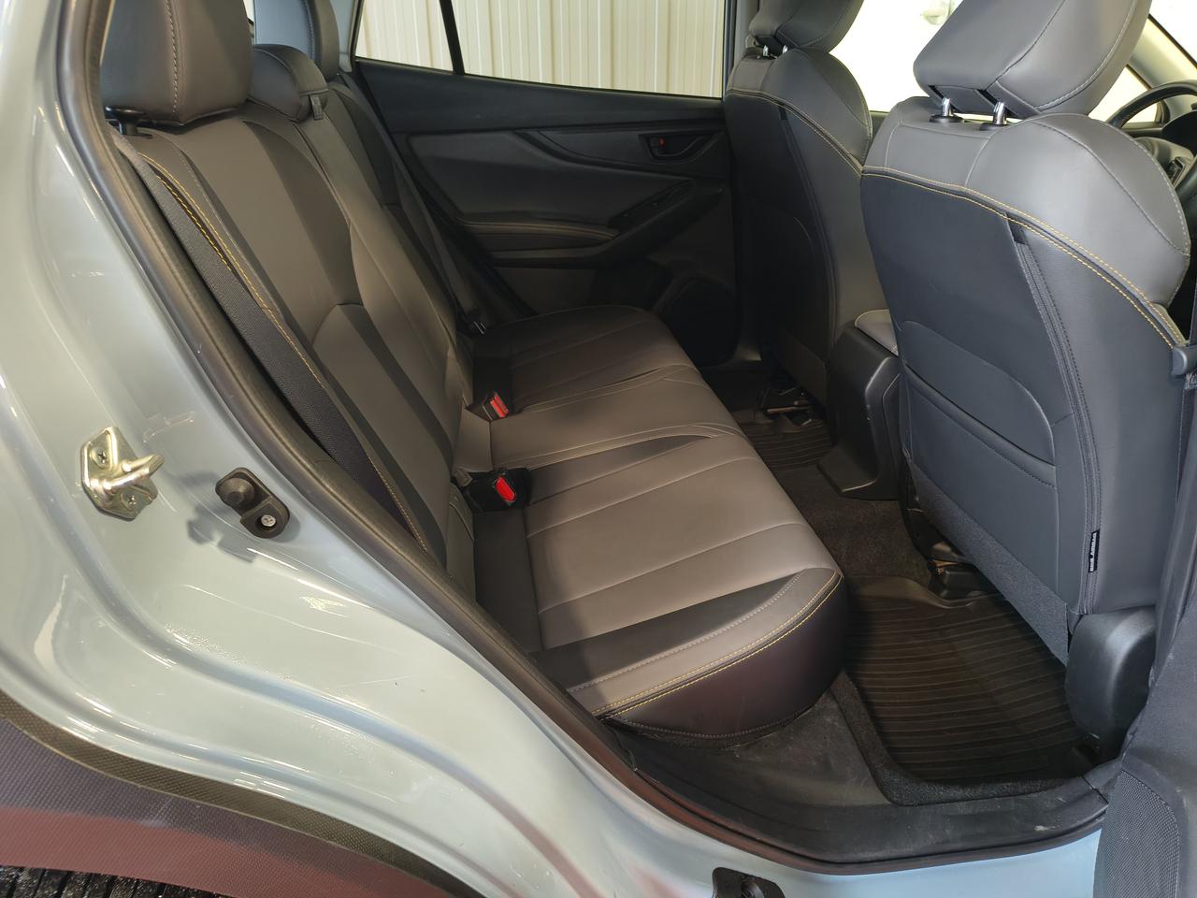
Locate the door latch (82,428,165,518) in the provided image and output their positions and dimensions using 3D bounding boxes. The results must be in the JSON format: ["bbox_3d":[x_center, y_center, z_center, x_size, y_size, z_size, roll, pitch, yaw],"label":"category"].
[{"bbox_3d":[-0.357,0.018,0.620,0.038,0.062,0.045,-11,23,4],"label":"door latch"}]

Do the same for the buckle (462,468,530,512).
[{"bbox_3d":[-0.159,0.063,1.290,0.085,0.047,0.036,-19,25,0],"label":"buckle"}]

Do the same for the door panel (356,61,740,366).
[{"bbox_3d":[-0.091,-0.536,1.965,0.860,0.670,0.120,-3,24,-7],"label":"door panel"}]

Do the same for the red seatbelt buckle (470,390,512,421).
[{"bbox_3d":[-0.204,-0.080,1.565,0.077,0.047,0.036,-19,25,0],"label":"red seatbelt buckle"}]

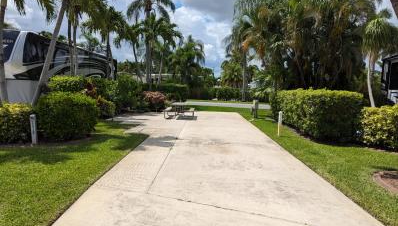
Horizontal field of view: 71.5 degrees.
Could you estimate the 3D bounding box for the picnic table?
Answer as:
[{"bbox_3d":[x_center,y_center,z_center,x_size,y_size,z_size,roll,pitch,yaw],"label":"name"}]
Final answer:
[{"bbox_3d":[-1.007,-0.129,14.655,1.550,0.760,1.850,0,5,0],"label":"picnic table"}]

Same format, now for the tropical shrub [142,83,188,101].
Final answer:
[{"bbox_3d":[-3.058,-1.712,24.450,4.100,1.800,1.300,0,6,0],"label":"tropical shrub"}]

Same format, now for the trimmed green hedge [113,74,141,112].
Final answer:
[{"bbox_3d":[-4.774,-1.367,18.454,1.750,2.500,1.700,0,5,0],"label":"trimmed green hedge"}]

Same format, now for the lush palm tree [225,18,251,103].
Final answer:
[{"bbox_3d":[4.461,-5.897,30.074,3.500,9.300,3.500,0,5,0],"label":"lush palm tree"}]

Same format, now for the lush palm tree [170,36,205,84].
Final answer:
[{"bbox_3d":[-1.358,-5.389,32.635,4.100,7.800,4.100,0,5,0],"label":"lush palm tree"}]

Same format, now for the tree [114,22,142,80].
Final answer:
[{"bbox_3d":[-5.611,-3.705,21.741,2.300,6.300,2.300,0,6,0],"label":"tree"}]

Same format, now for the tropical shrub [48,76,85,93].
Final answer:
[{"bbox_3d":[-5.755,-0.523,12.005,1.600,2.050,1.600,0,5,0],"label":"tropical shrub"}]

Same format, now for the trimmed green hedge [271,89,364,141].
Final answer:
[{"bbox_3d":[4.100,-0.142,10.437,1.300,1.430,4.800,0,6,0],"label":"trimmed green hedge"}]

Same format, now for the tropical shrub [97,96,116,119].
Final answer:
[{"bbox_3d":[-4.567,-0.307,13.535,0.950,1.150,0.900,0,6,0],"label":"tropical shrub"}]

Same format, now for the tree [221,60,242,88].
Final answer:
[{"bbox_3d":[4.115,-4.286,34.747,2.900,4.900,2.900,0,6,0],"label":"tree"}]

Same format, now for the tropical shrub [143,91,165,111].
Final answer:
[{"bbox_3d":[-2.817,-0.770,17.610,1.400,1.270,1.300,0,6,0],"label":"tropical shrub"}]

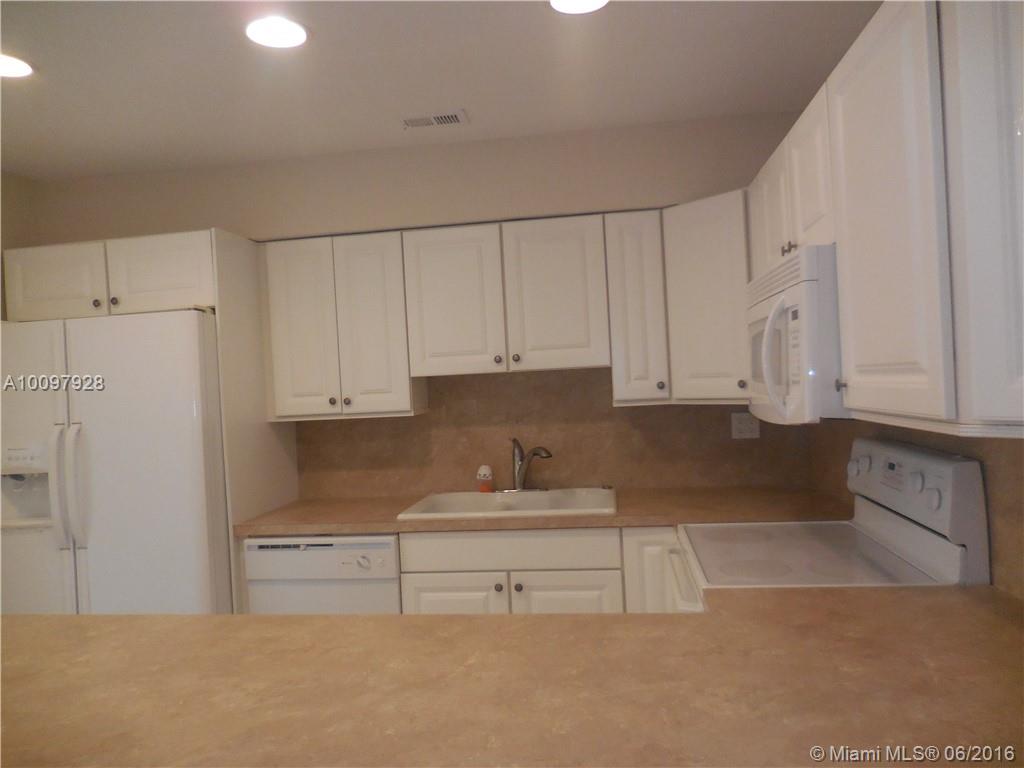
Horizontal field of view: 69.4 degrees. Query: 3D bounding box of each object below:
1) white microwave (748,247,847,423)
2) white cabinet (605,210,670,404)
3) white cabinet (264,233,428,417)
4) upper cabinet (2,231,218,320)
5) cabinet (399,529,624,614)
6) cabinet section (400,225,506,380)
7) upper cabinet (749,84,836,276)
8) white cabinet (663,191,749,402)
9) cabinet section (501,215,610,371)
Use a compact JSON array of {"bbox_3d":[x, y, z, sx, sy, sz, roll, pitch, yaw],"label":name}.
[{"bbox_3d":[0.934,-0.129,2.073,0.400,0.415,0.761,-3,1,7],"label":"white microwave"},{"bbox_3d":[0.531,-0.309,3.167,0.231,0.775,0.326,-3,1,7],"label":"white cabinet"},{"bbox_3d":[-0.730,-0.245,3.334,0.626,0.775,0.326,-3,1,7],"label":"white cabinet"},{"bbox_3d":[-1.583,-0.433,3.279,0.904,0.299,0.624,-3,1,7],"label":"upper cabinet"},{"bbox_3d":[0.049,0.976,3.093,0.842,0.869,0.616,-3,1,7],"label":"cabinet"},{"bbox_3d":[-0.215,-0.348,3.212,0.415,0.612,0.330,-3,1,7],"label":"cabinet section"},{"bbox_3d":[0.960,-0.524,2.140,0.327,0.370,0.914,-3,1,7],"label":"upper cabinet"},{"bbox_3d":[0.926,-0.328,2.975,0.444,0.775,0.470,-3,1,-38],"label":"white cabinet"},{"bbox_3d":[0.199,-0.370,3.161,0.419,0.612,0.330,-3,1,7],"label":"cabinet section"}]

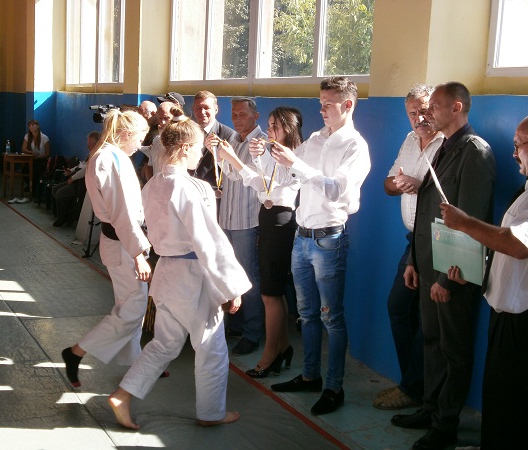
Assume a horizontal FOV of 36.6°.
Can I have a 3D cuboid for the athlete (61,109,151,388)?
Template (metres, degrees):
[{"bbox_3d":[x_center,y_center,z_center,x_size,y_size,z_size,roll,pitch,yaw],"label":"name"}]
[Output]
[{"bbox_3d":[-0.849,0.120,4.596,0.650,1.540,0.450,-1,9,-26],"label":"athlete"}]

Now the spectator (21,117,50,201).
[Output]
[{"bbox_3d":[-3.734,-1.058,12.949,0.480,1.280,0.680,8,10,33],"label":"spectator"}]

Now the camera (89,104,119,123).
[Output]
[{"bbox_3d":[-1.625,-1.135,8.150,0.360,0.200,0.160,-2,9,-31],"label":"camera"}]

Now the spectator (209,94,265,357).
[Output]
[{"bbox_3d":[-0.171,-0.020,5.295,0.360,1.680,0.520,-5,11,-44],"label":"spectator"}]

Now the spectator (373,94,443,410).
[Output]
[{"bbox_3d":[0.819,0.119,4.407,0.400,1.740,0.520,-5,11,-42],"label":"spectator"}]

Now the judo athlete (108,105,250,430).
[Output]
[{"bbox_3d":[-0.417,0.214,3.996,0.650,1.560,0.480,-3,10,-33],"label":"judo athlete"}]

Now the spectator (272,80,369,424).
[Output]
[{"bbox_3d":[0.326,0.082,4.408,0.580,1.770,0.500,-4,10,-37],"label":"spectator"}]

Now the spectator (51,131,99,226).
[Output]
[{"bbox_3d":[-2.326,-0.594,10.324,0.800,1.220,0.500,-2,9,-28],"label":"spectator"}]

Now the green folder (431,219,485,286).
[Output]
[{"bbox_3d":[0.812,0.123,3.330,0.025,0.210,0.290,-14,18,-30],"label":"green folder"}]

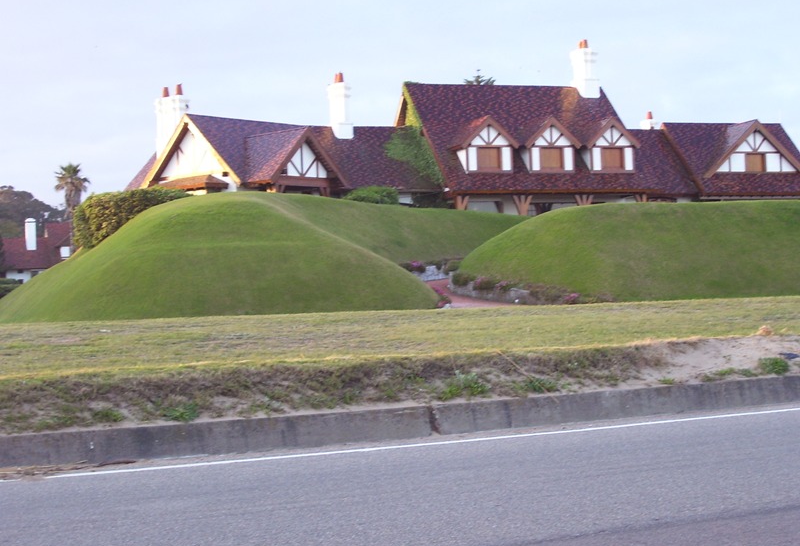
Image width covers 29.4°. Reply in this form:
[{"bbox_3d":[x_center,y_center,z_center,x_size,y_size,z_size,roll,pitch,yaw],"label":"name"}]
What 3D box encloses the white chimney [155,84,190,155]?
[{"bbox_3d":[-9.586,-6.364,64.500,1.600,3.300,0.650,-1,1,40],"label":"white chimney"}]

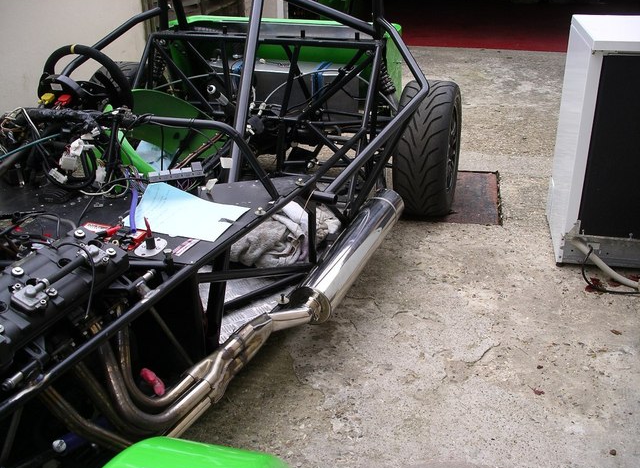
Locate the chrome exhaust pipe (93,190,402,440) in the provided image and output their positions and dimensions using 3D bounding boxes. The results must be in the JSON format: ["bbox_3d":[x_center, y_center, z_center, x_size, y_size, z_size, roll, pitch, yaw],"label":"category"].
[{"bbox_3d":[-0.141,0.153,1.988,0.380,0.310,1.220,11,29,24],"label":"chrome exhaust pipe"}]

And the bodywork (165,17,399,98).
[{"bbox_3d":[-0.162,-0.754,3.066,1.040,0.380,0.320,8,28,19],"label":"bodywork"}]

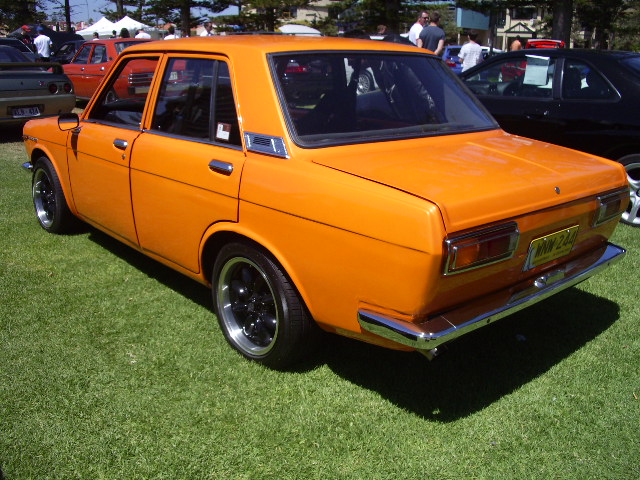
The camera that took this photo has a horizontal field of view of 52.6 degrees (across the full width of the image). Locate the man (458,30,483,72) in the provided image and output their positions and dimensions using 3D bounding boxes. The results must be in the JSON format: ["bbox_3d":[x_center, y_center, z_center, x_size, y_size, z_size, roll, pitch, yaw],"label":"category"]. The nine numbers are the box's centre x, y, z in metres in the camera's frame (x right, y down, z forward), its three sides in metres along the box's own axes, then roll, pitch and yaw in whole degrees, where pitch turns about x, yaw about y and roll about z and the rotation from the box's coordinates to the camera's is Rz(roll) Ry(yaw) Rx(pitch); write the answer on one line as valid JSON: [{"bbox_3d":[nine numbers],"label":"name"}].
[{"bbox_3d":[3.209,-3.619,14.049,0.500,1.740,0.330,4,17,7],"label":"man"}]

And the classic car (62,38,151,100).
[{"bbox_3d":[-4.130,-3.470,13.500,1.620,1.410,4.250,-12,21,-37],"label":"classic car"}]

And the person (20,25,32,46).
[{"bbox_3d":[-8.881,-5.649,19.746,0.340,1.720,0.480,4,17,8],"label":"person"}]

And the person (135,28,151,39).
[{"bbox_3d":[-4.718,-4.694,17.200,0.500,1.680,0.360,-6,18,-24],"label":"person"}]

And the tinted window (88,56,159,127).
[{"bbox_3d":[-1.020,-0.773,3.357,0.060,0.385,0.600,15,3,-45],"label":"tinted window"}]

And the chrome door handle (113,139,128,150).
[{"bbox_3d":[-1.000,-0.489,3.241,0.042,0.050,0.145,-13,22,-41],"label":"chrome door handle"}]

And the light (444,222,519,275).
[{"bbox_3d":[0.525,0.023,2.118,0.360,0.135,0.070,-13,22,-41],"label":"light"}]

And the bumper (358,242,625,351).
[{"bbox_3d":[0.795,0.164,2.582,1.530,0.110,0.285,-13,22,-41],"label":"bumper"}]

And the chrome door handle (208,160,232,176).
[{"bbox_3d":[-0.414,-0.305,2.734,0.040,0.052,0.150,-13,22,-41],"label":"chrome door handle"}]

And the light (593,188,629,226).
[{"bbox_3d":[1.278,-0.147,2.828,0.352,0.127,0.055,-13,22,-41],"label":"light"}]

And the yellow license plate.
[{"bbox_3d":[0.910,0.029,2.535,0.370,0.135,0.015,-13,31,-41],"label":"yellow license plate"}]

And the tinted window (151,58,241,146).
[{"bbox_3d":[-0.511,-0.611,2.831,0.060,0.370,0.760,15,3,-45],"label":"tinted window"}]

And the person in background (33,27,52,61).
[{"bbox_3d":[-8.429,-5.614,19.743,0.500,1.700,0.330,-3,17,-14],"label":"person in background"}]

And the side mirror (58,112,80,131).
[{"bbox_3d":[-1.495,-0.702,3.853,0.132,0.107,0.055,-13,22,-41],"label":"side mirror"}]

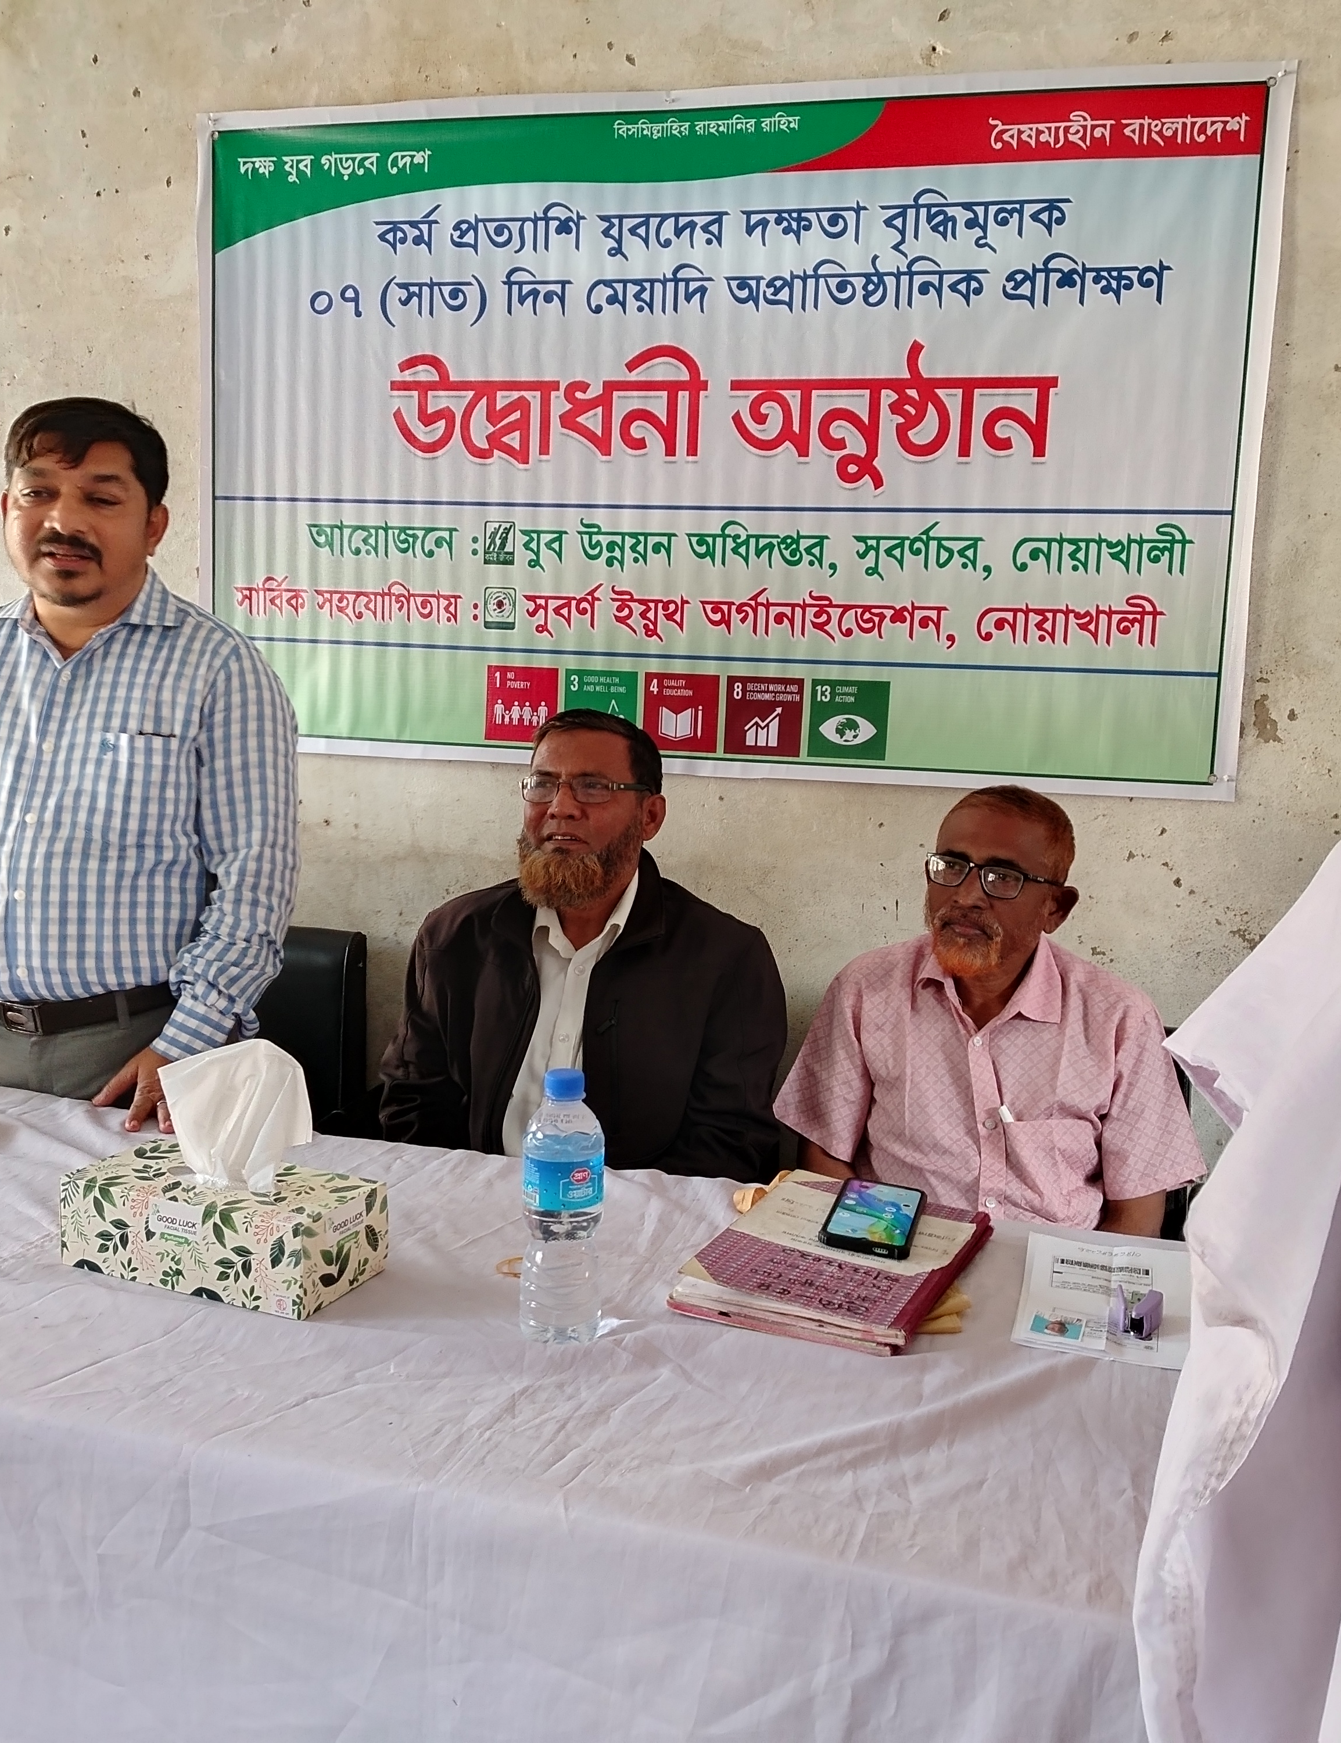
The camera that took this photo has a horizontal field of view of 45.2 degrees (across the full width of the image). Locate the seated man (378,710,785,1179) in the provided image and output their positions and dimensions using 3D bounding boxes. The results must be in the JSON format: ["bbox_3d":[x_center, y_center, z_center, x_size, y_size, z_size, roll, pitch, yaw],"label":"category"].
[{"bbox_3d":[-0.186,0.430,1.864,0.510,1.222,0.780,5,8,22],"label":"seated man"}]

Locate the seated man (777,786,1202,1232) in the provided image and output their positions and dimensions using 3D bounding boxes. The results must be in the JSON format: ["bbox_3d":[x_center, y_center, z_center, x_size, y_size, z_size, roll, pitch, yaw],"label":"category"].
[{"bbox_3d":[0.280,0.500,1.687,0.500,1.161,0.750,5,8,20],"label":"seated man"}]

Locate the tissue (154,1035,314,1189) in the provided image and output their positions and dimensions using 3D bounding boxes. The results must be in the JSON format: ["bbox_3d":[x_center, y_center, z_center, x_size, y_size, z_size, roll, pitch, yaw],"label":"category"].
[{"bbox_3d":[-0.367,0.204,1.348,0.125,0.125,0.070,5,8,22],"label":"tissue"}]

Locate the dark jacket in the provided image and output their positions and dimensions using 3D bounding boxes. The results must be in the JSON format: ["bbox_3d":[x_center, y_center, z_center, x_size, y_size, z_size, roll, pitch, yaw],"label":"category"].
[{"bbox_3d":[-0.123,0.271,1.942,0.490,0.570,0.370,5,8,22],"label":"dark jacket"}]

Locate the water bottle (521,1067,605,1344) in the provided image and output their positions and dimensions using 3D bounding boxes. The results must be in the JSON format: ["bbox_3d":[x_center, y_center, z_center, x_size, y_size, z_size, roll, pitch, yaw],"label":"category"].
[{"bbox_3d":[-0.082,0.256,1.270,0.065,0.206,0.065,2,7,0],"label":"water bottle"}]

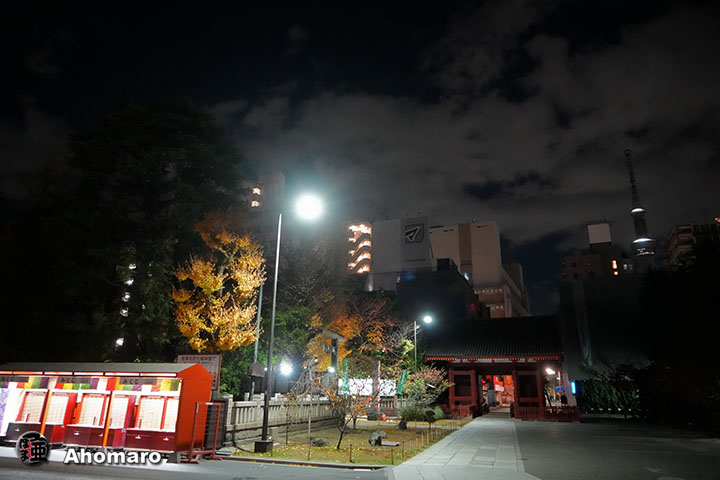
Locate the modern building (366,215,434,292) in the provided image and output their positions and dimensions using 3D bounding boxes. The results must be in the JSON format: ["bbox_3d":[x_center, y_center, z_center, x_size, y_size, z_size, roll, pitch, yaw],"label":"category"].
[{"bbox_3d":[11.078,16.159,108.645,15.000,40.000,16.000,-5,-19,16],"label":"modern building"}]

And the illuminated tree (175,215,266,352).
[{"bbox_3d":[-6.009,3.190,20.658,4.300,9.800,4.300,-5,-19,16],"label":"illuminated tree"}]

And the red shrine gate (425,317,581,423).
[{"bbox_3d":[11.387,10.812,41.198,11.200,8.400,8.200,-5,-19,16],"label":"red shrine gate"}]

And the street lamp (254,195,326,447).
[{"bbox_3d":[-2.317,2.477,15.596,1.500,8.100,0.500,-5,-19,16],"label":"street lamp"}]

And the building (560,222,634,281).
[{"bbox_3d":[53.697,17.376,106.073,14.500,37.000,14.000,-5,-19,16],"label":"building"}]

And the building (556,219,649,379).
[{"bbox_3d":[30.066,10.574,58.554,10.000,20.000,14.000,-5,-19,16],"label":"building"}]

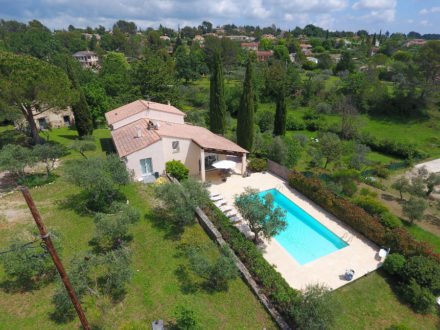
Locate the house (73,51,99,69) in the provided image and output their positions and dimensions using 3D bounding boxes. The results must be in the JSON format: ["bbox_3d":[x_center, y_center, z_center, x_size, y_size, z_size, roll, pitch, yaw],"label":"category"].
[{"bbox_3d":[-62.435,-48.602,118.000,9.500,7.200,10.000,-1,26,0],"label":"house"}]

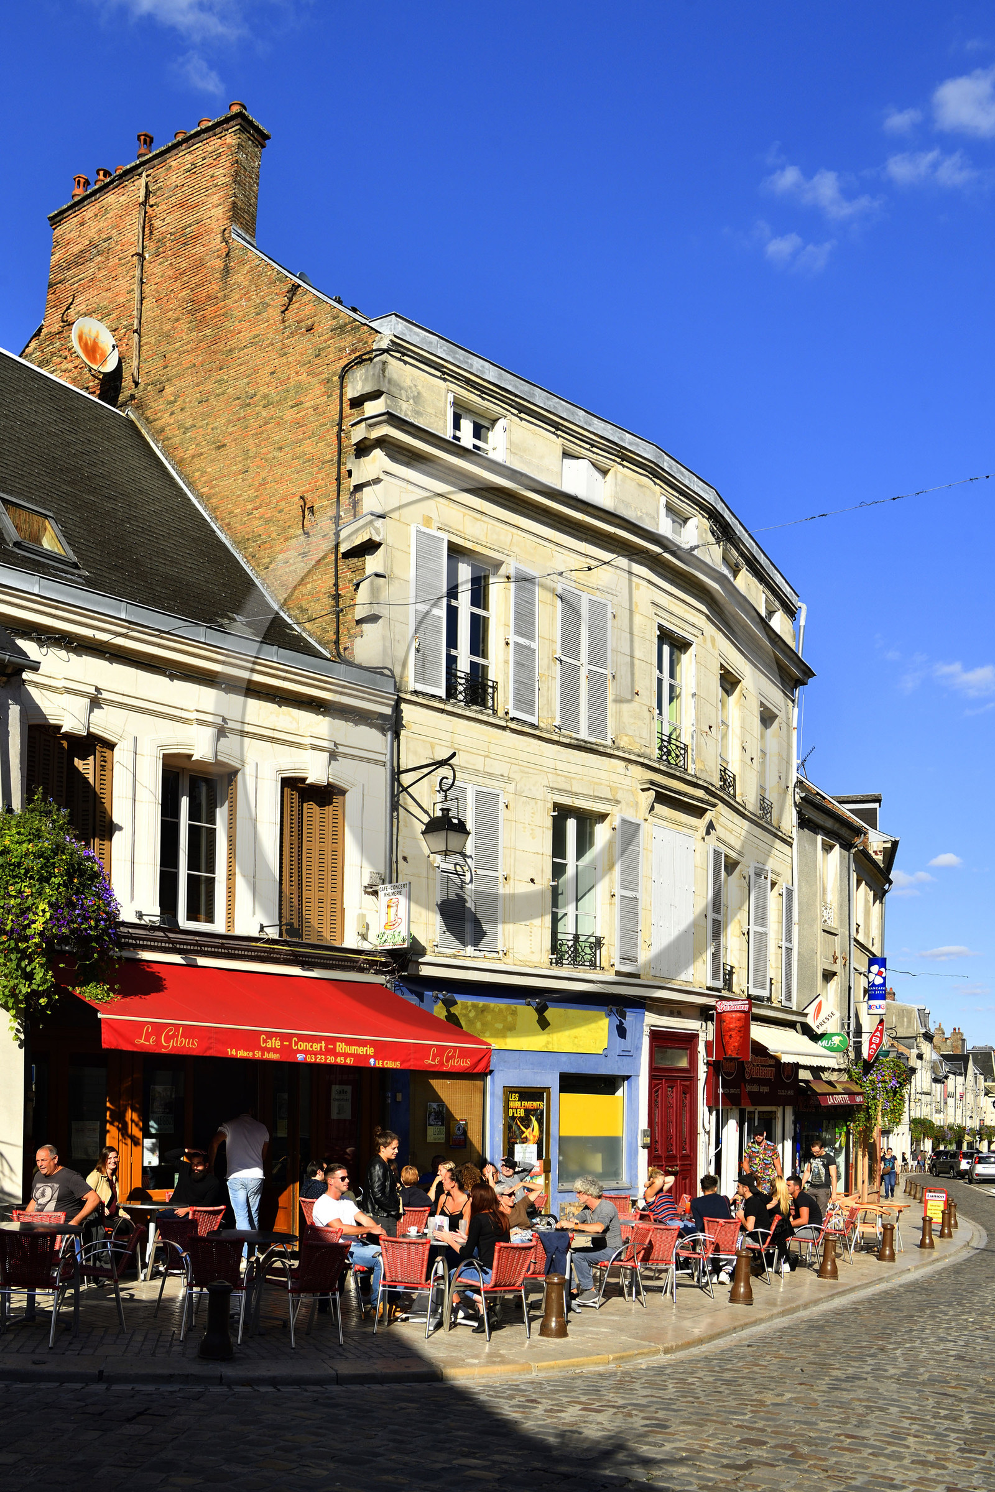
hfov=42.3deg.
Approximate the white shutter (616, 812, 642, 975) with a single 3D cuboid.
[{"bbox_3d":[1.772,1.991,17.349,0.500,2.040,0.070,13,-19,-40],"label":"white shutter"}]

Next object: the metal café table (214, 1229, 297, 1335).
[{"bbox_3d":[-2.098,4.657,11.200,0.700,0.740,0.700,0,-13,0],"label":"metal café table"}]

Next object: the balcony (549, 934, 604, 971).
[{"bbox_3d":[1.190,3.079,19.200,1.000,0.480,0.160,11,-17,-40],"label":"balcony"}]

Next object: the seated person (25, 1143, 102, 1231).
[{"bbox_3d":[-4.091,4.402,12.100,0.640,1.280,0.800,-6,-15,26],"label":"seated person"}]

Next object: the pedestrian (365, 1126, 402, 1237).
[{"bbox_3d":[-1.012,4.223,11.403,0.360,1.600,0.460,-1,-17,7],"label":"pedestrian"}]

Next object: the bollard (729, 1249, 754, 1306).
[{"bbox_3d":[2.466,5.367,13.000,0.240,0.540,0.240,1,-16,0],"label":"bollard"}]

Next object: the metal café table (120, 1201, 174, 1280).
[{"bbox_3d":[-3.551,5.113,13.260,0.700,0.750,0.700,1,-9,0],"label":"metal café table"}]

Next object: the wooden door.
[{"bbox_3d":[2.419,5.428,17.646,0.950,2.950,0.140,6,-11,-31],"label":"wooden door"}]

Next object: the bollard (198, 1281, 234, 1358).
[{"bbox_3d":[-2.057,4.185,9.384,0.260,0.570,0.260,1,-9,0],"label":"bollard"}]

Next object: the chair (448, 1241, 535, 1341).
[{"bbox_3d":[-0.047,4.560,10.854,0.560,0.760,0.600,11,-19,-31],"label":"chair"}]

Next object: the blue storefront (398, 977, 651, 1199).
[{"bbox_3d":[0.343,4.464,15.744,4.150,3.050,0.400,13,-19,-40],"label":"blue storefront"}]

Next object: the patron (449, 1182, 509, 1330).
[{"bbox_3d":[-0.170,4.378,11.016,0.480,1.240,0.750,8,-12,-40],"label":"patron"}]

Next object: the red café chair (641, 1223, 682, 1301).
[{"bbox_3d":[1.654,5.512,13.759,0.560,0.760,0.600,0,-17,2],"label":"red café chair"}]

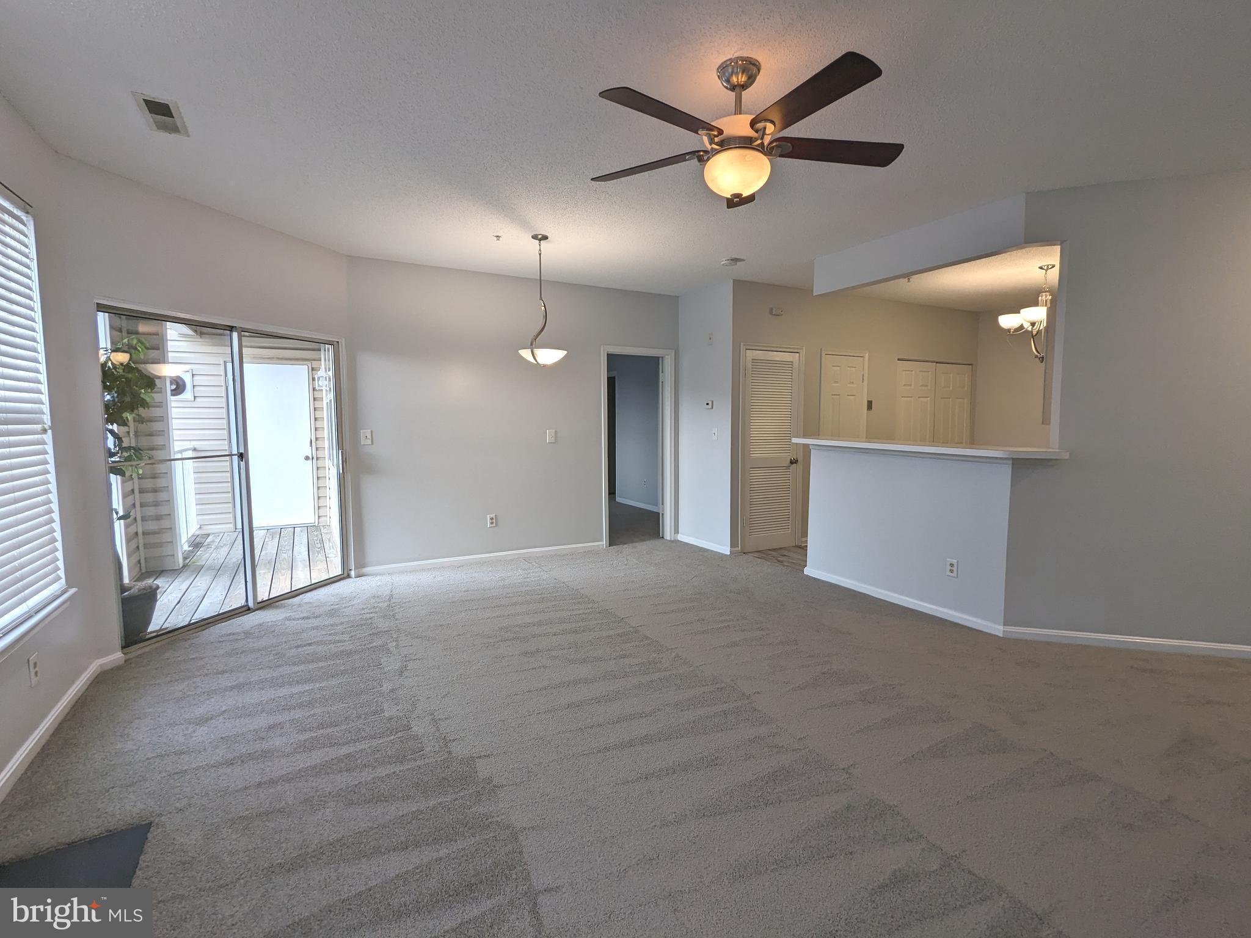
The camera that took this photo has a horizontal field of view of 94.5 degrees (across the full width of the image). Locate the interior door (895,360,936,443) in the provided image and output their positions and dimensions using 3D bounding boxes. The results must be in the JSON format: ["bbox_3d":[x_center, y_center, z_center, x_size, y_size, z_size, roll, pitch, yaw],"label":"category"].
[{"bbox_3d":[3.515,-0.271,7.059,0.730,2.040,0.045,-3,6,-28],"label":"interior door"}]

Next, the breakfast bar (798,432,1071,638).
[{"bbox_3d":[2.135,0.413,4.361,0.500,1.180,2.040,-3,6,-28],"label":"breakfast bar"}]

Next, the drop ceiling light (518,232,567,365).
[{"bbox_3d":[-0.636,-1.264,4.367,0.365,0.955,0.365,0,5,0],"label":"drop ceiling light"}]

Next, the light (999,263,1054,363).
[{"bbox_3d":[3.768,-1.387,5.209,0.660,0.850,0.660,-3,6,-28],"label":"light"}]

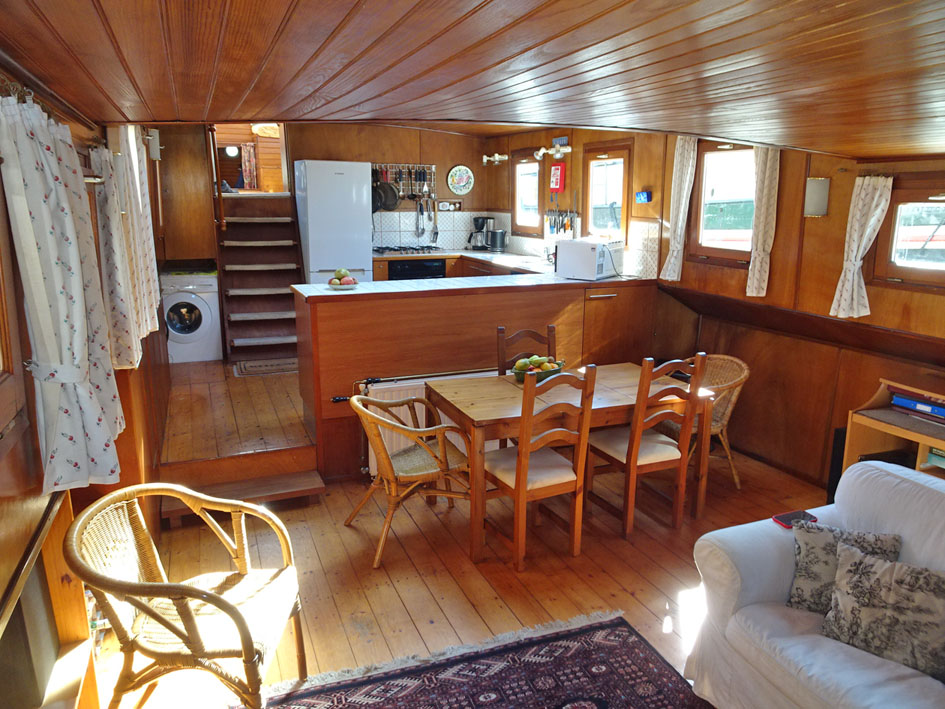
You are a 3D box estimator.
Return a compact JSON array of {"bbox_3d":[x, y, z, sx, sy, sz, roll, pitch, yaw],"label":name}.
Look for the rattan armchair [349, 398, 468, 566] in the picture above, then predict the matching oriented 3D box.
[{"bbox_3d":[-0.318,0.594,3.477,0.670,0.800,0.590,-5,14,-23],"label":"rattan armchair"}]

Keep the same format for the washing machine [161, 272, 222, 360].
[{"bbox_3d":[-2.692,-0.385,6.129,0.600,0.825,0.580,-5,14,-22],"label":"washing machine"}]

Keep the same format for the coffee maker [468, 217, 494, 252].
[{"bbox_3d":[0.098,-1.307,7.158,0.260,0.360,0.180,-5,14,-22],"label":"coffee maker"}]

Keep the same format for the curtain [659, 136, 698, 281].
[{"bbox_3d":[1.429,-1.017,4.599,0.090,0.990,0.310,-5,14,-22],"label":"curtain"}]

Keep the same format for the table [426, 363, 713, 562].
[{"bbox_3d":[0.528,0.554,3.798,1.407,0.745,0.788,-5,13,-21],"label":"table"}]

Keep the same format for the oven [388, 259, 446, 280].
[{"bbox_3d":[-0.662,-0.718,6.918,0.600,0.595,0.550,-5,14,-22],"label":"oven"}]

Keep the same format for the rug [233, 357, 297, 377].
[{"bbox_3d":[-1.735,0.098,5.878,0.750,0.012,0.460,-5,14,-22],"label":"rug"}]

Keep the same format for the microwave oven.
[{"bbox_3d":[0.877,-0.717,4.897,0.345,0.264,0.445,10,17,36],"label":"microwave oven"}]

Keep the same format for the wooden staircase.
[{"bbox_3d":[-2.015,-0.753,6.238,0.730,1.499,0.670,-5,14,-22],"label":"wooden staircase"}]

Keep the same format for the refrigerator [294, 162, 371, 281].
[{"bbox_3d":[-1.332,-0.920,6.343,0.610,1.783,0.640,-5,14,-22],"label":"refrigerator"}]

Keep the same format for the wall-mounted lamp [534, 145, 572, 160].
[{"bbox_3d":[0.736,-1.810,5.878,0.170,0.140,0.420,-5,14,-22],"label":"wall-mounted lamp"}]

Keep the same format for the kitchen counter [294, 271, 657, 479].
[{"bbox_3d":[0.063,0.058,4.673,2.500,1.150,0.605,-5,14,-22],"label":"kitchen counter"}]

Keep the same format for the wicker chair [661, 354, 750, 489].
[{"bbox_3d":[1.439,0.437,4.236,0.650,0.790,0.560,-6,14,-27],"label":"wicker chair"}]

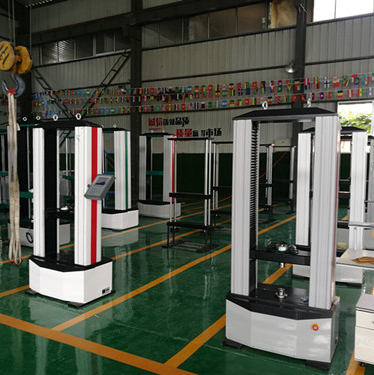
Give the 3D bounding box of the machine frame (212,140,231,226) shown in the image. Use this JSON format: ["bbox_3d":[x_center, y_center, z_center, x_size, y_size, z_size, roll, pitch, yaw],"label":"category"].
[{"bbox_3d":[1.031,-0.015,9.236,0.895,2.057,0.597,2,4,29],"label":"machine frame"}]

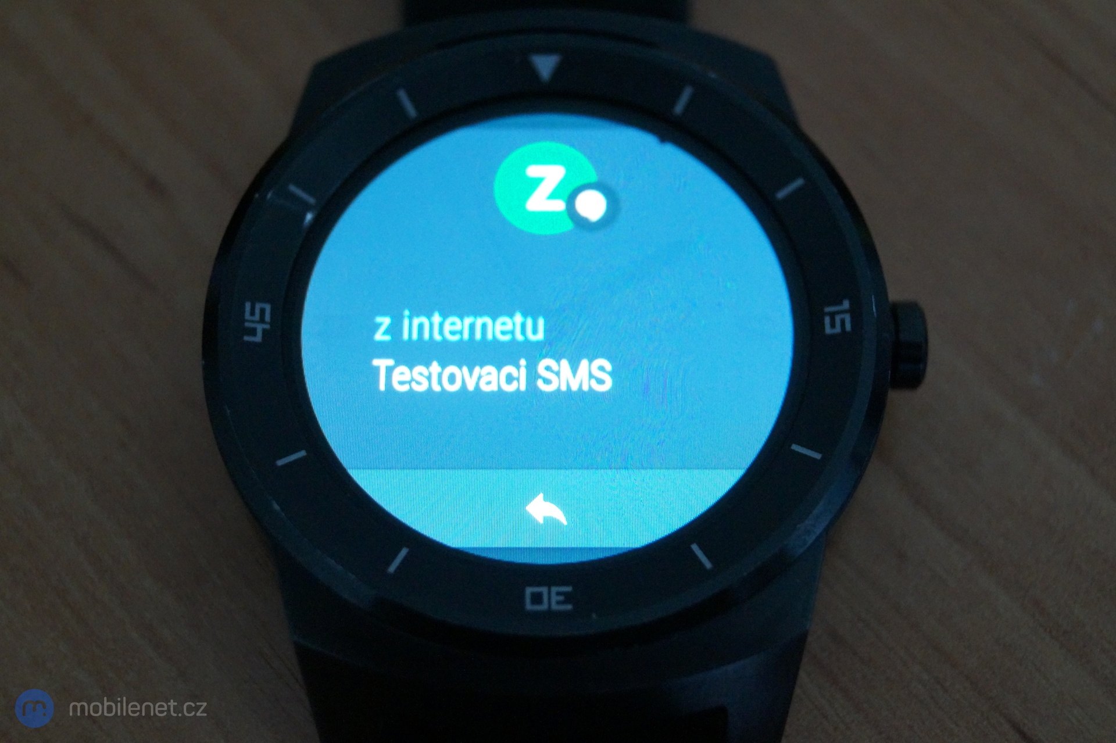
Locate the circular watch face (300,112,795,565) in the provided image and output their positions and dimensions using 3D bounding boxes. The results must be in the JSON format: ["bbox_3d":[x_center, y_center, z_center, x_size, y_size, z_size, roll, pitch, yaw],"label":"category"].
[{"bbox_3d":[-0.001,-0.003,0.156,0.033,0.003,0.033,-1,67,0],"label":"circular watch face"}]

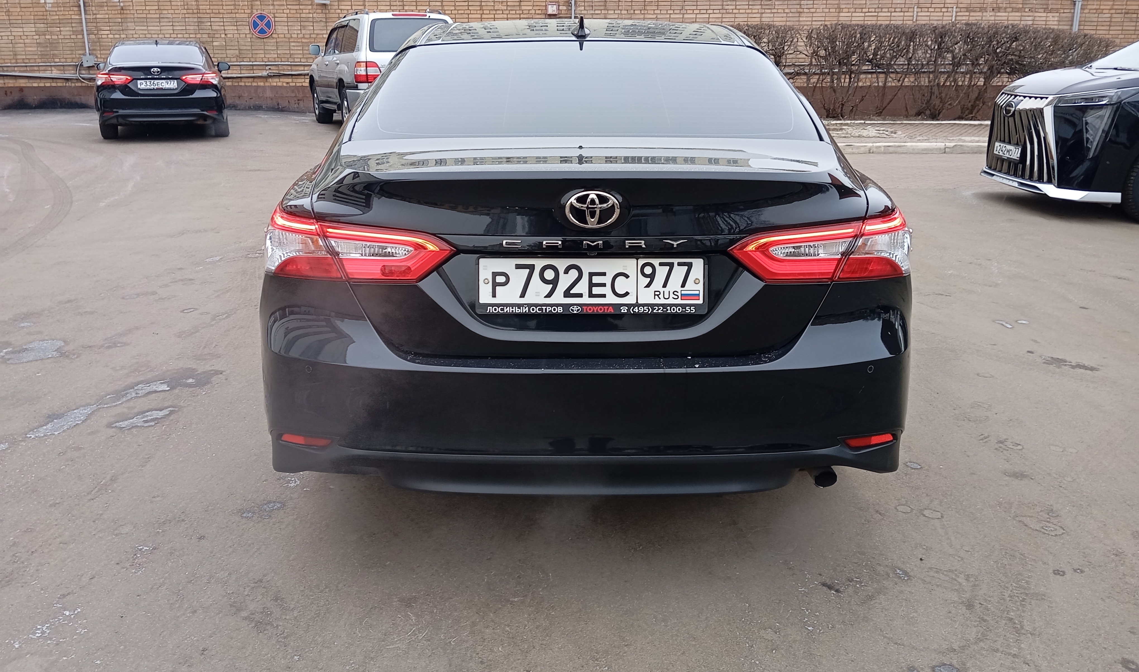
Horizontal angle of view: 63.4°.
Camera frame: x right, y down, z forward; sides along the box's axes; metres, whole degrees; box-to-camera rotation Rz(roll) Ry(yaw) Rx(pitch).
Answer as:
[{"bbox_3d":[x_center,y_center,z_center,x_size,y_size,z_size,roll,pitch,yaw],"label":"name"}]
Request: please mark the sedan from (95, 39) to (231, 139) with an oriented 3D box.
[{"bbox_3d":[-6.740,-4.132,15.380,1.920,1.450,4.880,-6,18,-20],"label":"sedan"}]

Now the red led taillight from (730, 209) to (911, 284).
[{"bbox_3d":[0.633,-0.214,2.258,0.540,0.175,0.360,0,17,-1],"label":"red led taillight"}]

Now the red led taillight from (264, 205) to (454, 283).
[{"bbox_3d":[-0.534,-0.214,2.258,0.540,0.175,0.360,0,17,-1],"label":"red led taillight"}]

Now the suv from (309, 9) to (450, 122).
[{"bbox_3d":[-3.281,-4.558,16.049,1.970,1.860,4.870,-8,19,-23],"label":"suv"}]

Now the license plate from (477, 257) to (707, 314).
[{"bbox_3d":[0.052,-0.116,2.122,0.530,0.136,0.020,0,13,-1],"label":"license plate"}]

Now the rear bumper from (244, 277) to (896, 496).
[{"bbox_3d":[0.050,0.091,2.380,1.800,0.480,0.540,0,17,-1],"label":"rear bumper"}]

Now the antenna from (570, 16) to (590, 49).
[{"bbox_3d":[0.039,-1.089,3.274,0.070,0.075,0.165,0,17,-1],"label":"antenna"}]

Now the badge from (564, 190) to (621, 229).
[{"bbox_3d":[0.052,-0.283,2.059,0.127,0.087,0.018,0,17,-1],"label":"badge"}]

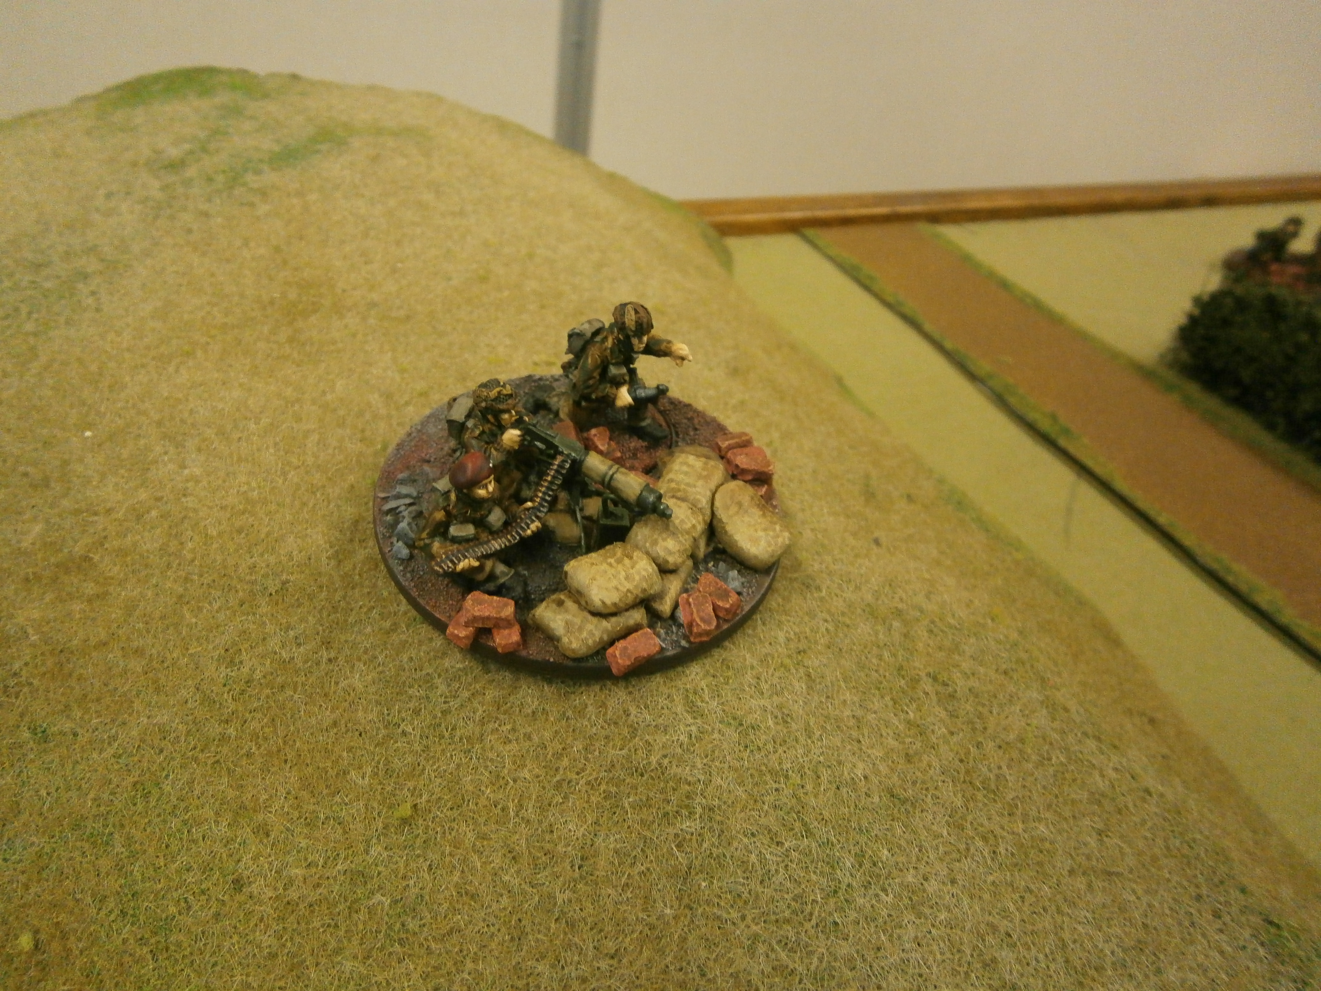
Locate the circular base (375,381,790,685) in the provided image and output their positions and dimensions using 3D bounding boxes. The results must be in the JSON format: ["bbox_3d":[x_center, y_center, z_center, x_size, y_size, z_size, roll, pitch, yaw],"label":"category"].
[{"bbox_3d":[-0.011,0.001,0.147,0.060,0.003,0.060,6,43,-6],"label":"circular base"}]

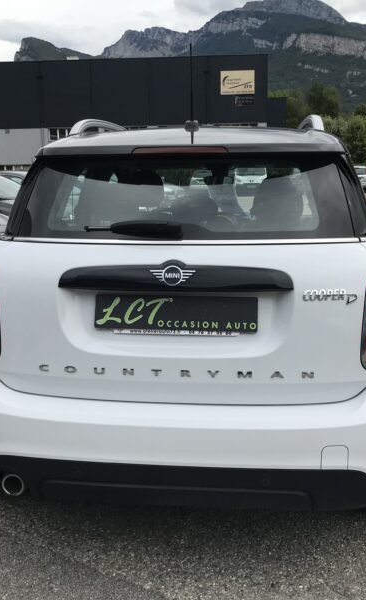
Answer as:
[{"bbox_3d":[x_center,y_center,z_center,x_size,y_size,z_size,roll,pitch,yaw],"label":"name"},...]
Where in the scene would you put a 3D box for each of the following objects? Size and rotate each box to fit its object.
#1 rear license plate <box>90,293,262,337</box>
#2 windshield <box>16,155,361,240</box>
[{"bbox_3d":[-0.024,0.043,2.030,0.515,0.110,0.018,1,12,7],"label":"rear license plate"},{"bbox_3d":[-0.006,-0.344,2.138,1.152,0.330,0.128,1,-13,7],"label":"windshield"}]

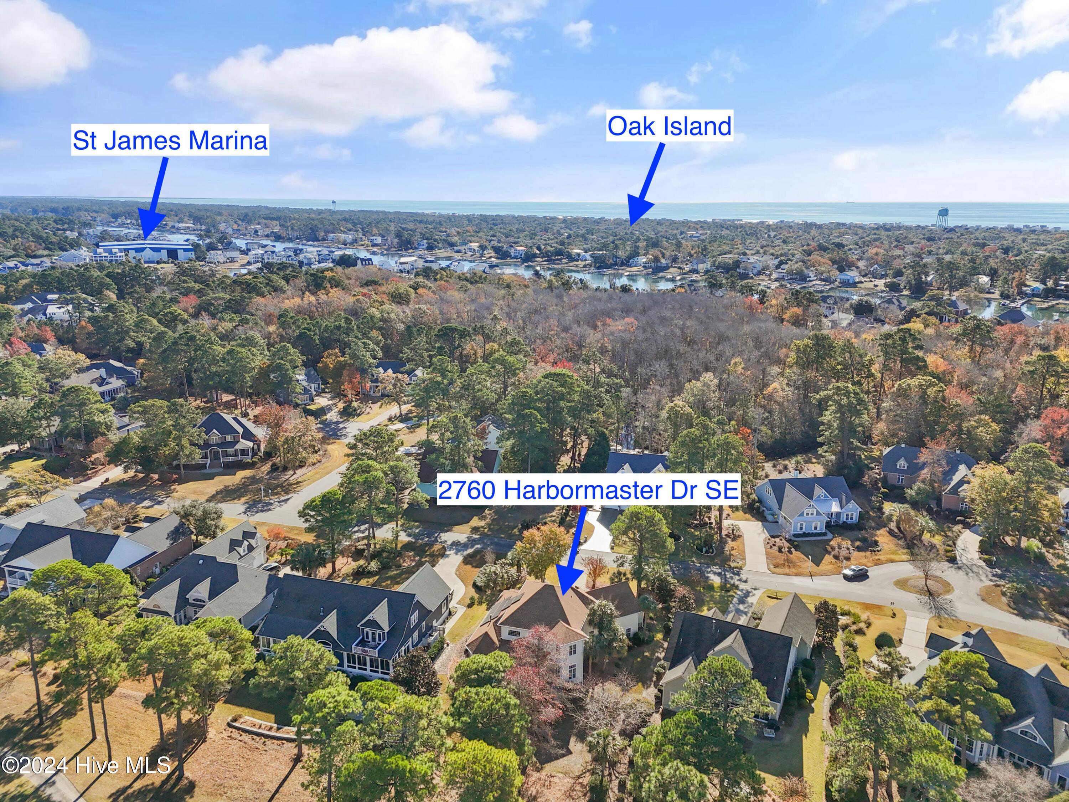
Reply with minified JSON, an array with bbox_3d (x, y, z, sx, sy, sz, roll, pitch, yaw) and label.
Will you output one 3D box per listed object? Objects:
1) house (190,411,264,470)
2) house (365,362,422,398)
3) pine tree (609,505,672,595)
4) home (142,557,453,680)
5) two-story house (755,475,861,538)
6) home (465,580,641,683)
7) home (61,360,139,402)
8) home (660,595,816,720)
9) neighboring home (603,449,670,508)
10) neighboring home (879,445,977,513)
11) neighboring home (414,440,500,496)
[{"bbox_3d":[-80.250,8.220,194.280,19.000,10.700,19.500,-3,16,-12],"label":"house"},{"bbox_3d":[-48.450,-8.390,258.000,20.500,9.500,19.000,2,15,5],"label":"house"},{"bbox_3d":[17.850,24.920,123.620,10.000,16.920,10.000,0,15,0],"label":"pine tree"},{"bbox_3d":[-38.340,30.060,118.580,44.000,9.000,22.500,5,16,15],"label":"home"},{"bbox_3d":[58.080,20.070,157.270,19.500,9.000,18.000,-1,15,-4],"label":"two-story house"},{"bbox_3d":[3.400,28.950,101.890,21.000,10.300,19.100,4,16,14],"label":"home"},{"bbox_3d":[-149.960,-7.590,253.730,21.000,9.000,23.000,4,16,12],"label":"home"},{"bbox_3d":[29.380,34.020,105.250,17.300,9.200,24.300,8,17,27],"label":"home"},{"bbox_3d":[21.980,15.890,152.930,14.100,8.700,14.800,4,16,13],"label":"neighboring home"},{"bbox_3d":[92.000,16.510,171.060,22.000,9.000,22.000,6,16,18],"label":"neighboring home"},{"bbox_3d":[-15.460,14.620,157.690,15.700,8.200,14.500,4,16,12],"label":"neighboring home"}]

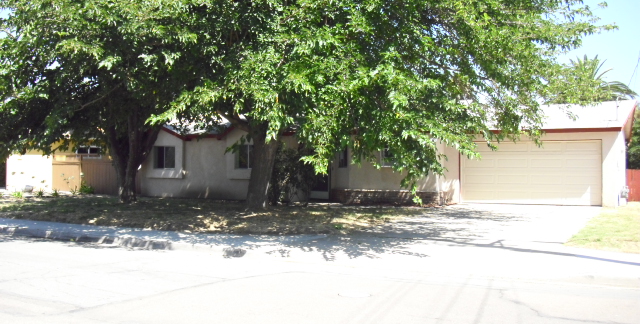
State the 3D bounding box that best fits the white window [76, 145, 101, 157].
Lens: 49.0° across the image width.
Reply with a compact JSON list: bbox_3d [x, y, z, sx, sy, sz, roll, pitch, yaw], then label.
[{"bbox_3d":[-11.522,-0.483,35.000,0.100,0.660,1.550,0,0,34],"label":"white window"}]

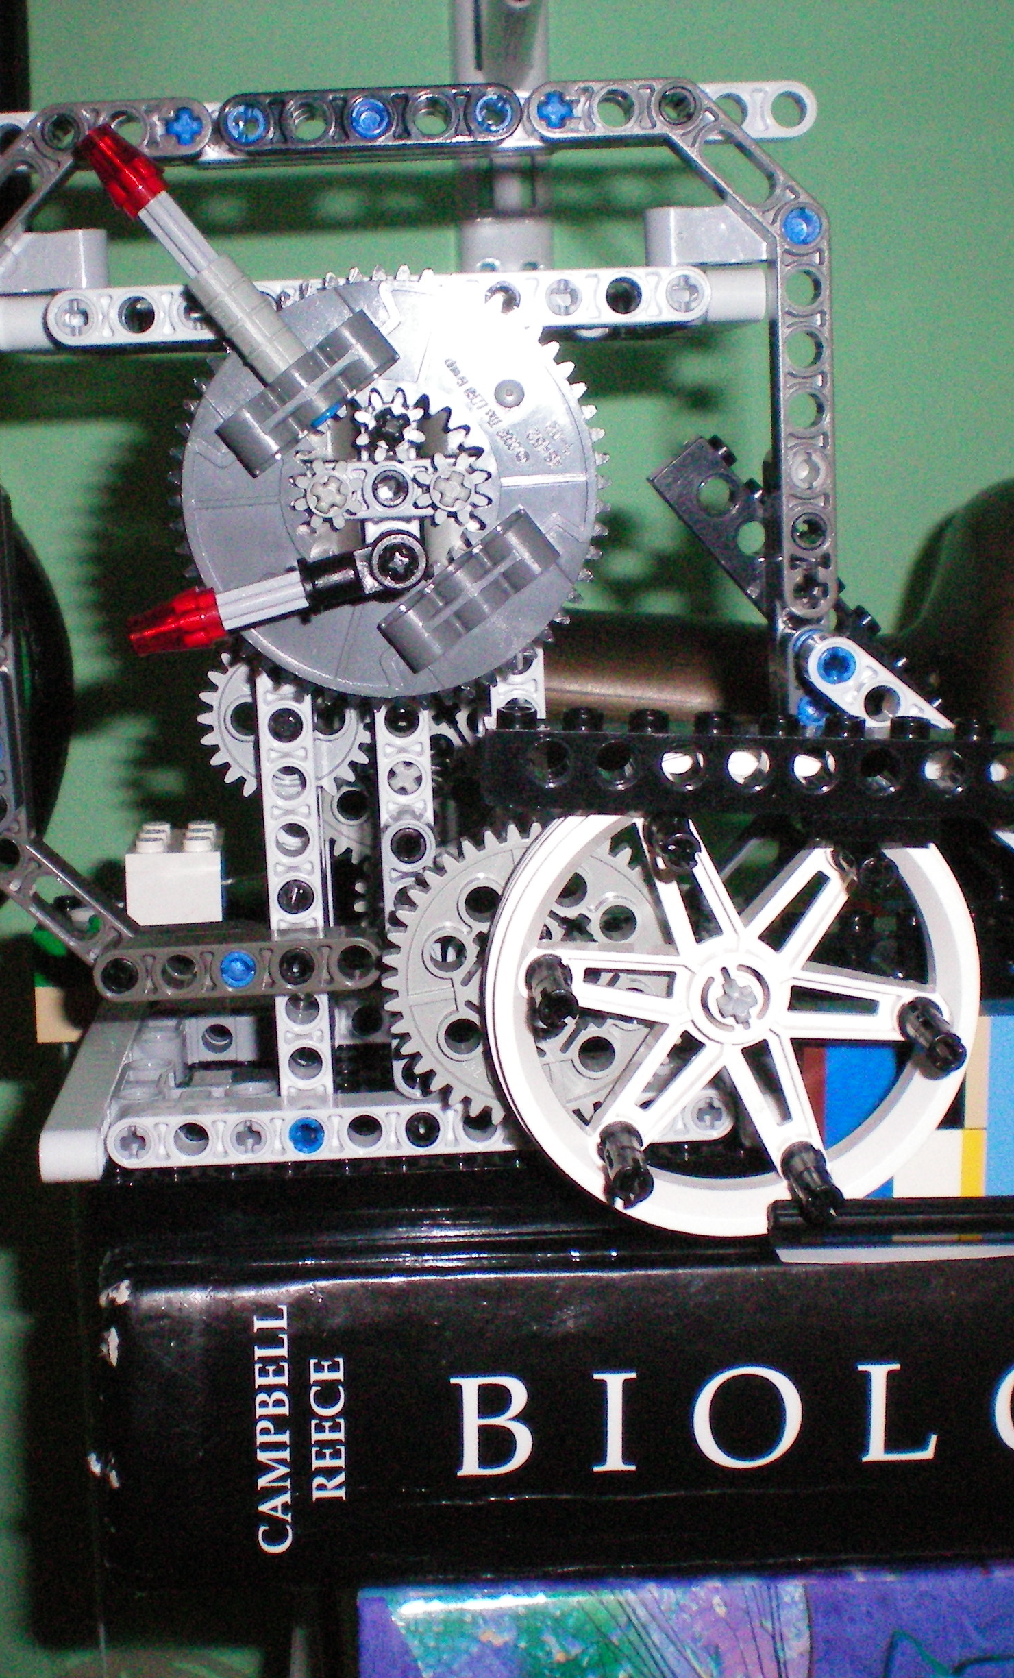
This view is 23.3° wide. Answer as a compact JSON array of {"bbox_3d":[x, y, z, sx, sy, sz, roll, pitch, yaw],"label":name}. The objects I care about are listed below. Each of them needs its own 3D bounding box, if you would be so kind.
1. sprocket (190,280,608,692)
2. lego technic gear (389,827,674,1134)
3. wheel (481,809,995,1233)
[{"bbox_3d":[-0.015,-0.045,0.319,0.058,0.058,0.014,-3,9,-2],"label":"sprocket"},{"bbox_3d":[0.004,0.018,0.328,0.042,0.042,0.008,-3,9,-2],"label":"lego technic gear"},{"bbox_3d":[0.029,0.019,0.316,0.062,0.062,0.015,-3,9,-2],"label":"wheel"}]

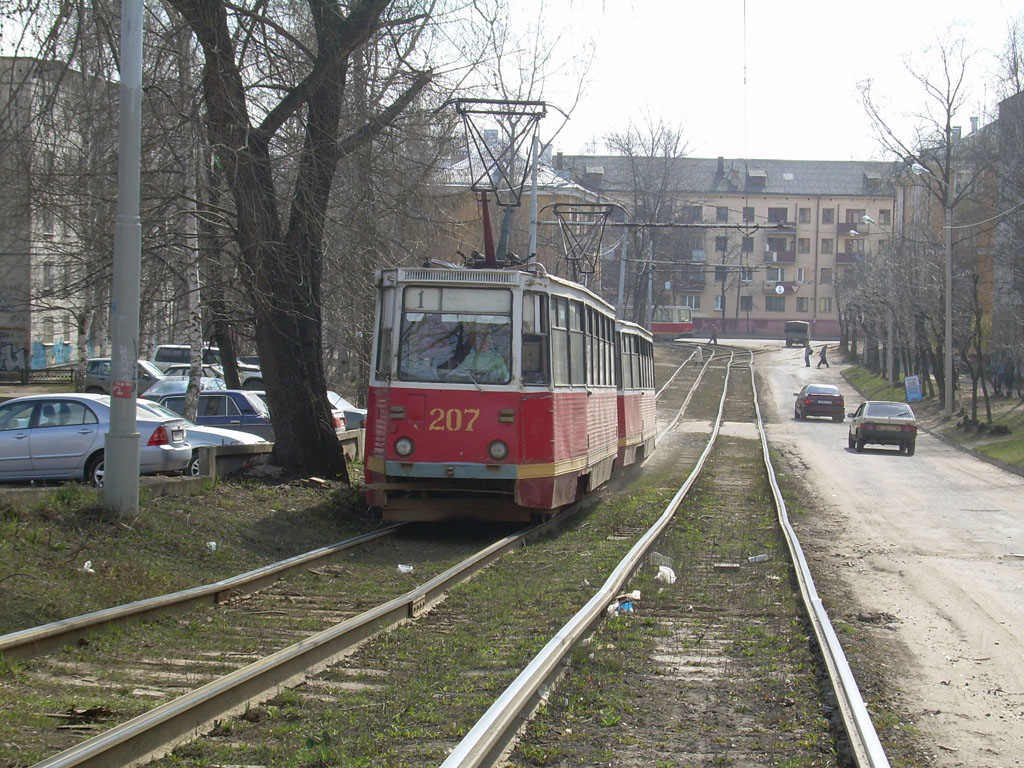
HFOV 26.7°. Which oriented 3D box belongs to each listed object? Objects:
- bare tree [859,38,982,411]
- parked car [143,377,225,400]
[{"bbox_3d":[16.400,-6.600,86.500,5.000,15.200,5.000,1,3,0],"label":"bare tree"},{"bbox_3d":[-7.750,0.520,53.800,1.680,1.400,4.100,2,3,12],"label":"parked car"}]

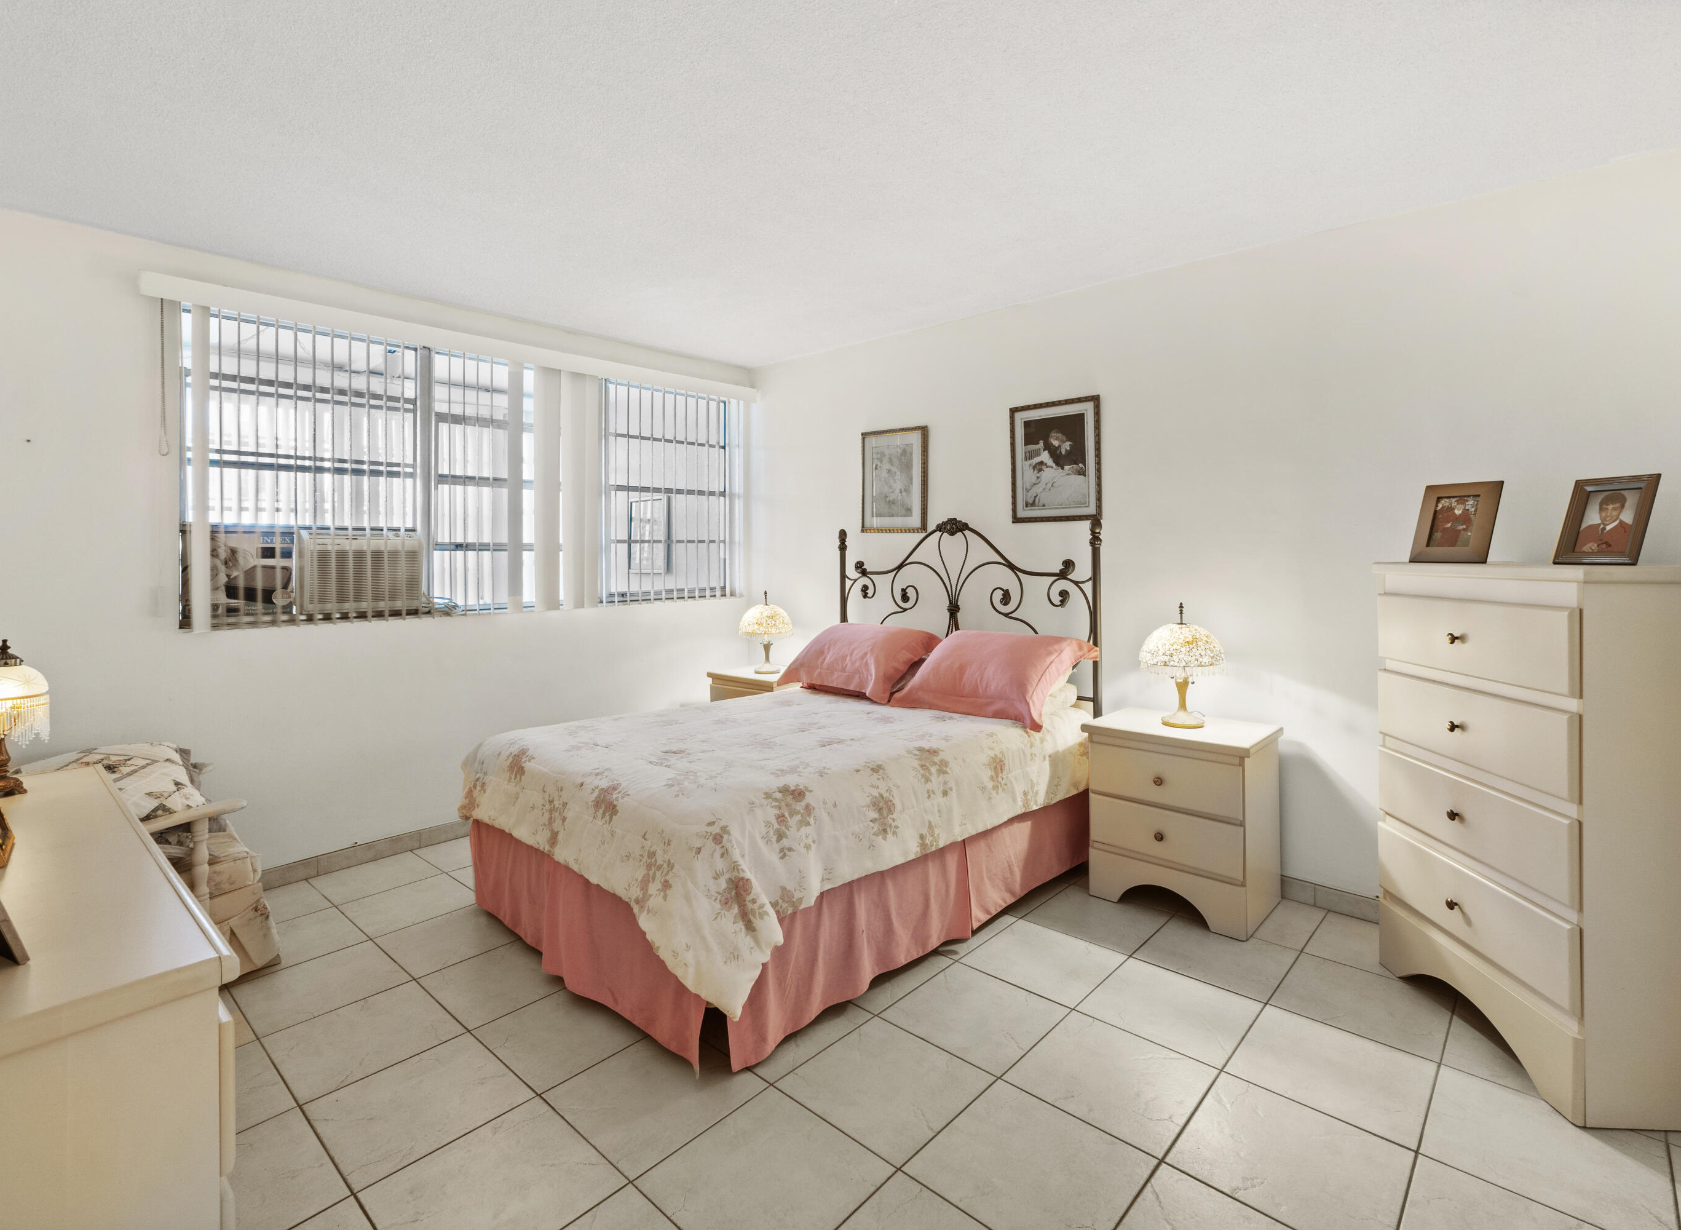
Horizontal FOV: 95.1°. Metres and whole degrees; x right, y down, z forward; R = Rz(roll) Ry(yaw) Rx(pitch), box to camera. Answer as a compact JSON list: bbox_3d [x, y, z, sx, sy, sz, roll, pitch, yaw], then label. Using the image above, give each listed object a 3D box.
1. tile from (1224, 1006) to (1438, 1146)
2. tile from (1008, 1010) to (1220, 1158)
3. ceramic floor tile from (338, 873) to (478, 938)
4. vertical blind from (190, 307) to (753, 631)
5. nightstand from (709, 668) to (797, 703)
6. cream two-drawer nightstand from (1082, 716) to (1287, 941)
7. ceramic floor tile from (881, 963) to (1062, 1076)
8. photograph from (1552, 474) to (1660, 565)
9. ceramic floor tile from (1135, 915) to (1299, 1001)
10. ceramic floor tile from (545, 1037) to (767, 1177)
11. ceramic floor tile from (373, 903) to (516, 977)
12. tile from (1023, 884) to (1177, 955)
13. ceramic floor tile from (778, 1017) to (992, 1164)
[{"bbox_3d":[1.262,1.160,1.971,0.400,0.010,0.400,2,5,42],"label":"tile"},{"bbox_3d":[0.694,1.181,1.968,0.405,0.010,0.405,2,4,42],"label":"tile"},{"bbox_3d":[-1.691,1.142,3.030,0.405,0.010,0.405,2,4,42],"label":"ceramic floor tile"},{"bbox_3d":[-1.535,-0.643,3.814,0.120,1.240,2.760,3,4,42],"label":"vertical blind"},{"bbox_3d":[-0.475,0.693,4.648,0.600,0.680,0.460,2,4,42],"label":"nightstand"},{"bbox_3d":[1.324,0.761,2.961,0.580,0.650,0.450,3,4,42],"label":"cream two-drawer nightstand"},{"bbox_3d":[0.394,1.168,2.244,0.405,0.010,0.405,2,4,42],"label":"ceramic floor tile"},{"bbox_3d":[1.923,-0.232,1.927,0.020,0.237,0.163,22,-6,-22],"label":"photograph"},{"bbox_3d":[1.247,1.122,2.543,0.395,0.010,0.395,3,4,42],"label":"ceramic floor tile"},{"bbox_3d":[-0.455,1.181,1.896,0.400,0.010,0.400,2,5,42],"label":"ceramic floor tile"},{"bbox_3d":[-1.379,1.155,2.748,0.405,0.010,0.405,2,4,42],"label":"ceramic floor tile"},{"bbox_3d":[0.961,1.127,2.858,0.405,0.010,0.405,2,4,42],"label":"tile"},{"bbox_3d":[0.117,1.171,1.926,0.395,0.010,0.395,3,4,42],"label":"ceramic floor tile"}]

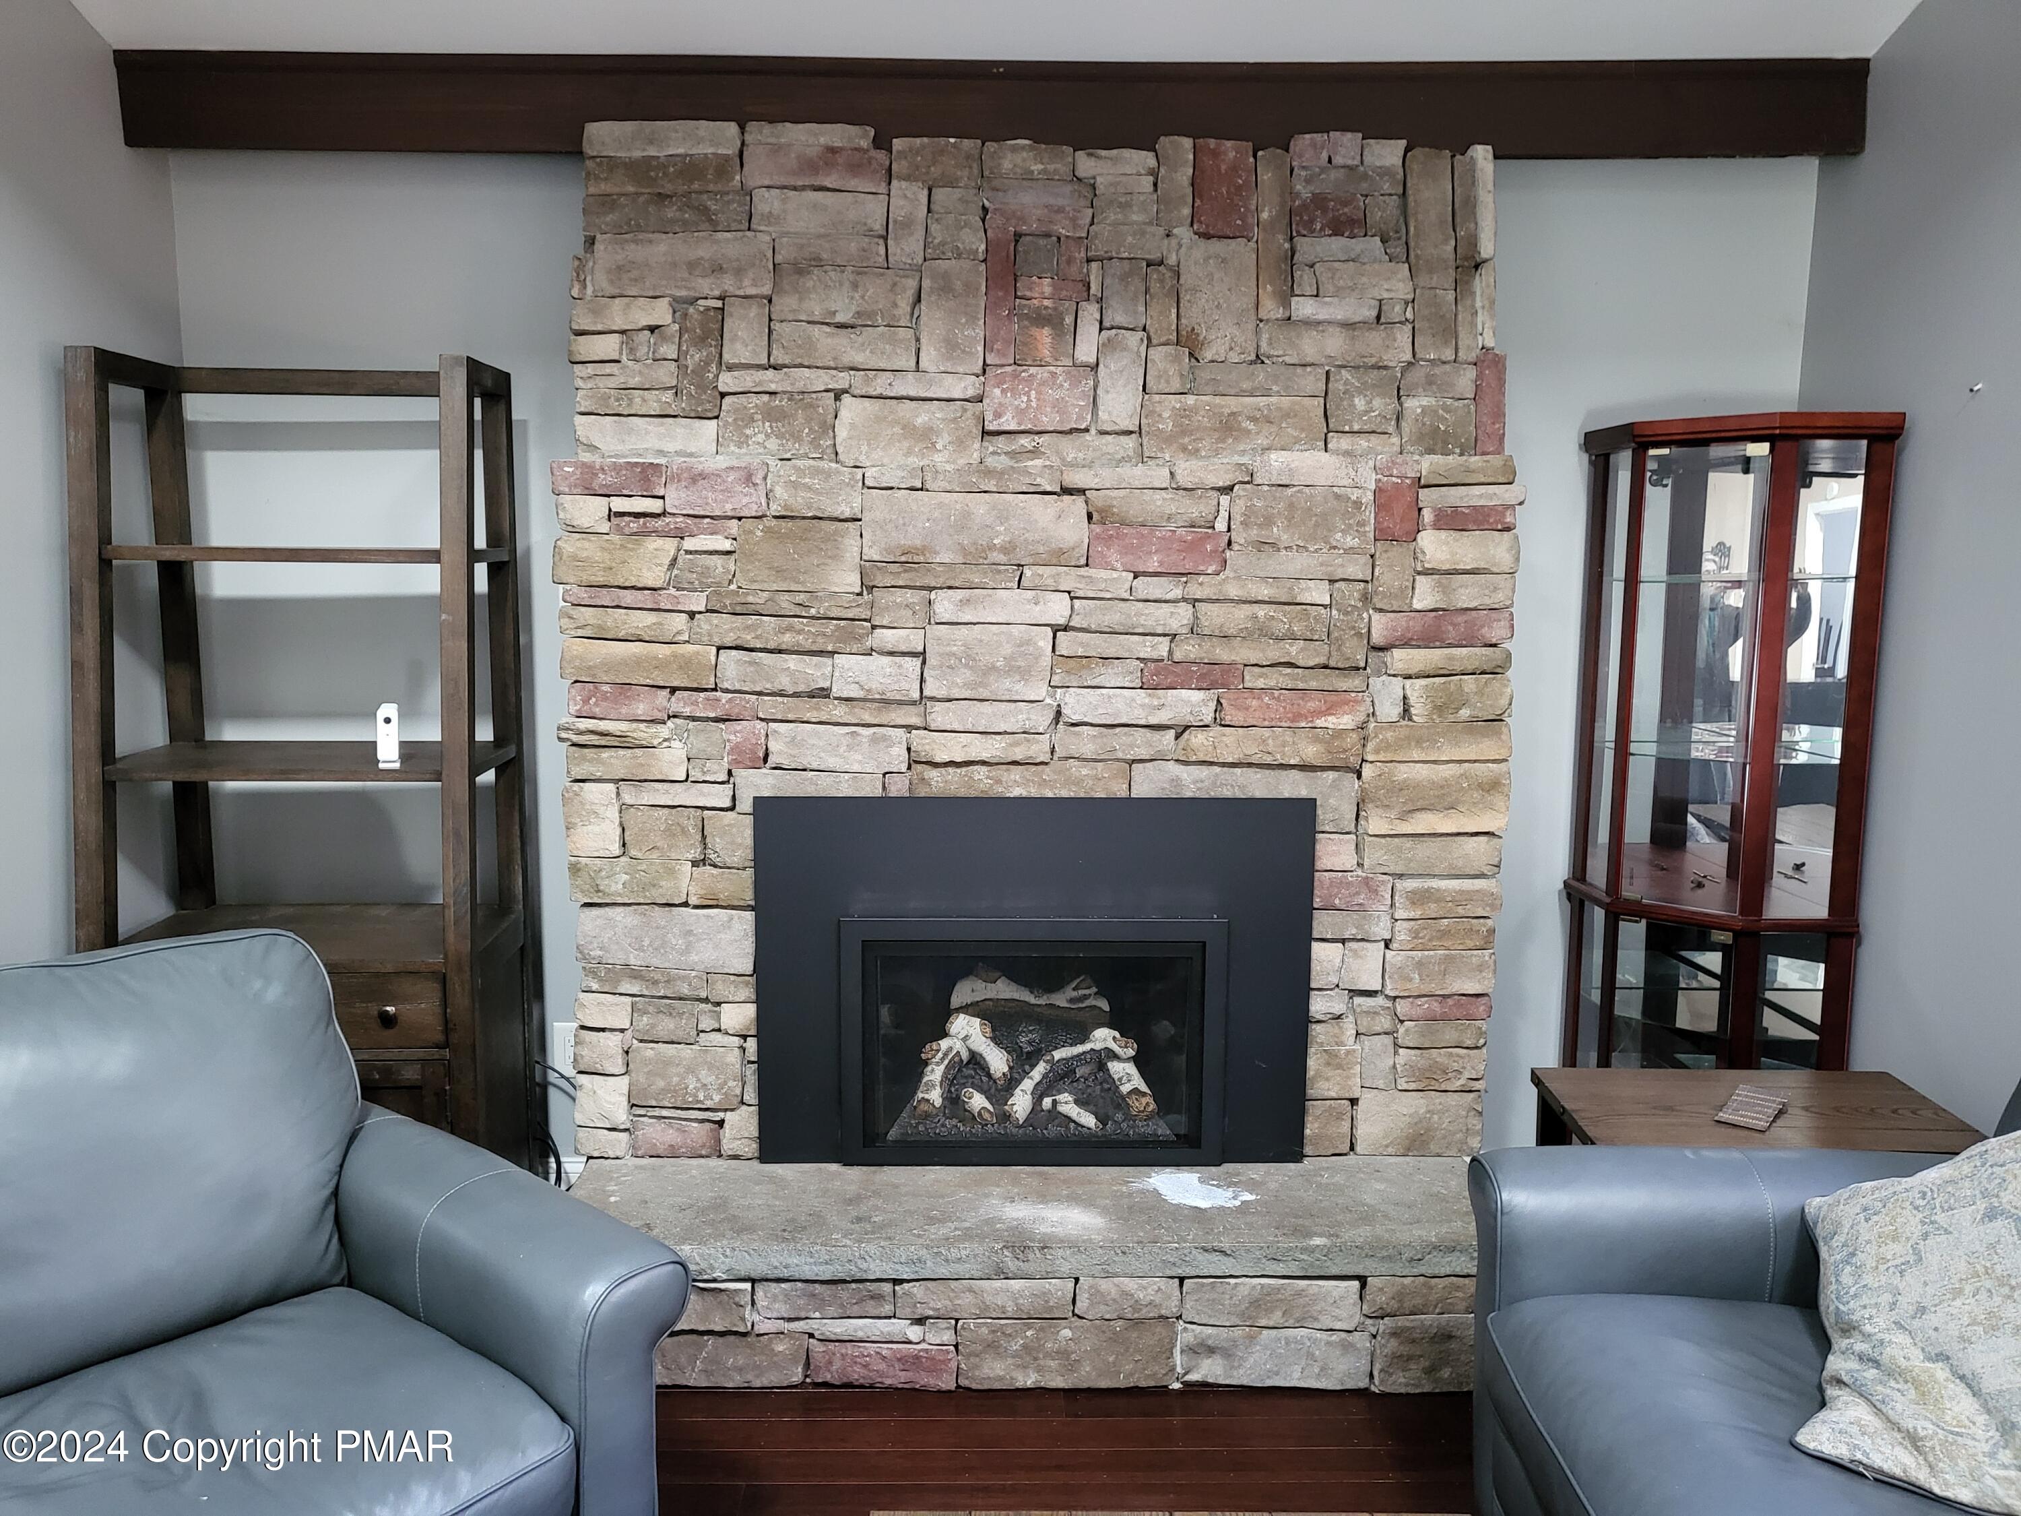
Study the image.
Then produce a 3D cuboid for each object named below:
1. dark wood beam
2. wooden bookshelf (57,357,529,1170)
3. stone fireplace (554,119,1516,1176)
[{"bbox_3d":[-0.031,-1.279,3.028,3.400,0.180,0.170,0,8,0],"label":"dark wood beam"},{"bbox_3d":[-1.366,0.166,2.956,0.735,1.840,0.470,0,8,0],"label":"wooden bookshelf"},{"bbox_3d":[0.043,-0.197,3.062,1.800,1.960,0.380,0,8,0],"label":"stone fireplace"}]

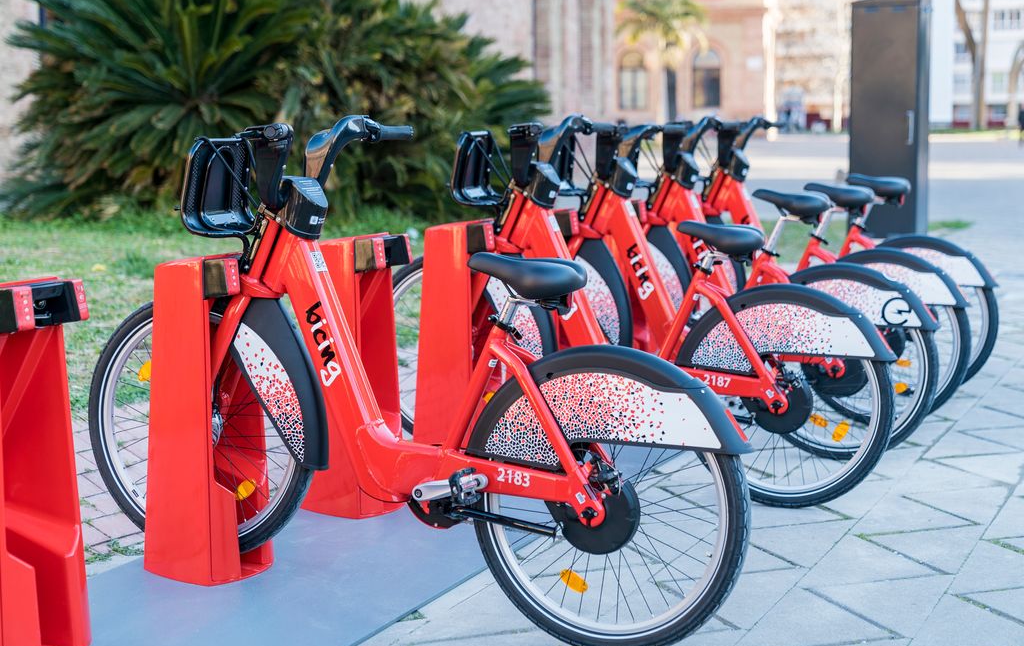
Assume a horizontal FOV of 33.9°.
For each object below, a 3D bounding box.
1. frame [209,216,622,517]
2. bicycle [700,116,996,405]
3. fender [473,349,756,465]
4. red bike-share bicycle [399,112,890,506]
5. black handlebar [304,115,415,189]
[{"bbox_3d":[-0.260,0.083,3.835,1.167,0.667,0.172,3,8,30],"label":"frame"},{"bbox_3d":[1.200,-0.302,7.208,1.788,1.170,0.677,3,8,30],"label":"bicycle"},{"bbox_3d":[0.196,0.178,3.582,0.678,0.276,0.101,3,8,30],"label":"fender"},{"bbox_3d":[0.310,-0.058,5.194,1.788,1.170,0.677,3,8,30],"label":"red bike-share bicycle"},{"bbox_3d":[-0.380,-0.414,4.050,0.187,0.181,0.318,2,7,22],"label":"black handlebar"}]

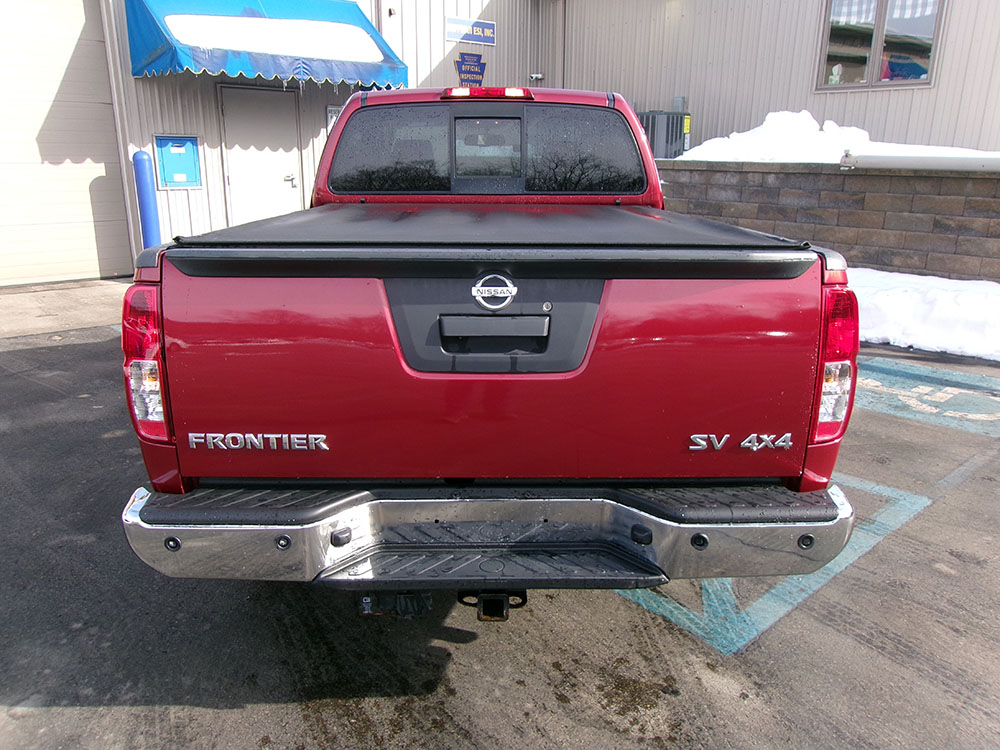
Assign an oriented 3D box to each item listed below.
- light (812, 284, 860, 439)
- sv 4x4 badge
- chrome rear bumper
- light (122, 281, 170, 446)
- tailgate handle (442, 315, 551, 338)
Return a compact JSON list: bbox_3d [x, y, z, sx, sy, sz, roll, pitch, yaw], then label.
[{"bbox_3d":[0.837,-0.038,1.990,0.124,0.400,0.140,0,16,-1],"label":"light"},{"bbox_3d":[0.616,0.172,1.992,0.263,0.042,0.011,0,16,-1],"label":"sv 4x4 badge"},{"bbox_3d":[-0.020,0.382,1.937,1.775,0.196,0.237,0,16,-1],"label":"chrome rear bumper"},{"bbox_3d":[-0.864,-0.040,1.952,0.124,0.400,0.140,0,16,-1],"label":"light"},{"bbox_3d":[-0.013,-0.119,1.886,0.264,0.056,0.035,0,16,-1],"label":"tailgate handle"}]

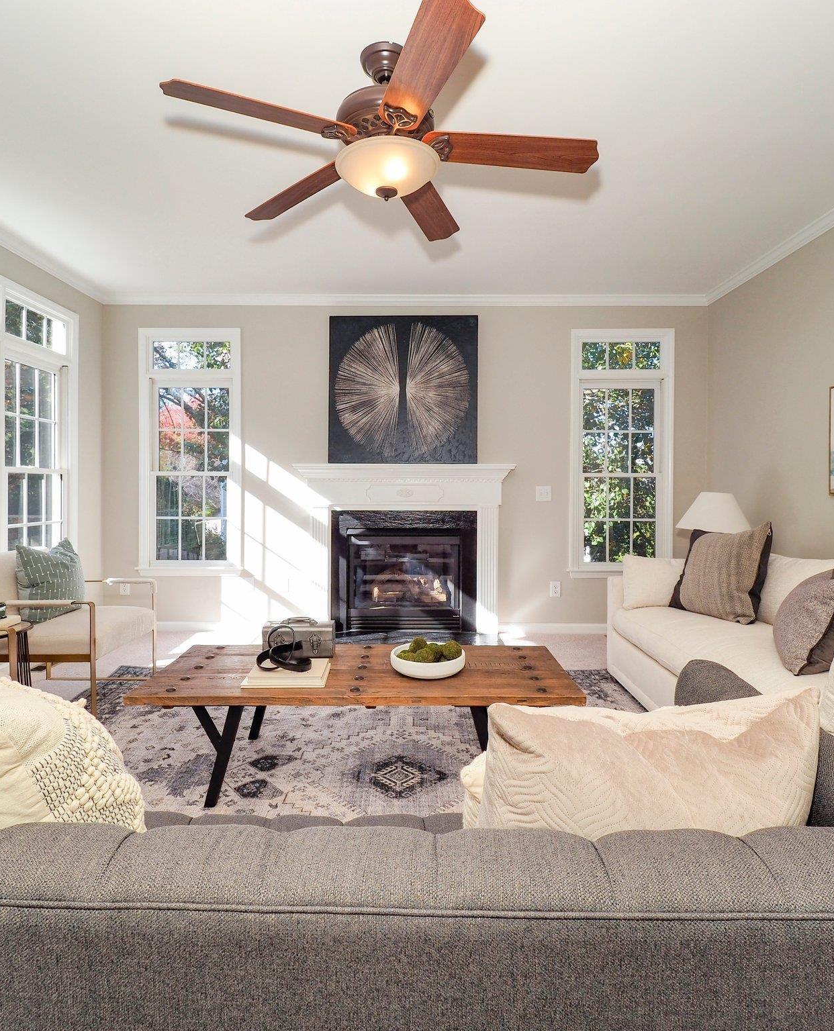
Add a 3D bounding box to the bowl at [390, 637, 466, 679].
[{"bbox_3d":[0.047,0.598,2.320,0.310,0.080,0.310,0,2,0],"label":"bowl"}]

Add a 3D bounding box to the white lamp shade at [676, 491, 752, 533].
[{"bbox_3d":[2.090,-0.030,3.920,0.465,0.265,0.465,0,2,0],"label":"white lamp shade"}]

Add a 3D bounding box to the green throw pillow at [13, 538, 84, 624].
[{"bbox_3d":[-2.100,0.380,3.180,0.150,0.430,0.430,-13,0,10],"label":"green throw pillow"}]

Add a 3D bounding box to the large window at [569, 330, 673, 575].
[{"bbox_3d":[1.600,-0.490,4.370,0.820,1.930,0.120,0,2,0],"label":"large window"}]

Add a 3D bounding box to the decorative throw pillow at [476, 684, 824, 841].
[{"bbox_3d":[0.345,0.474,0.870,0.480,0.460,0.180,0,17,-4],"label":"decorative throw pillow"}]

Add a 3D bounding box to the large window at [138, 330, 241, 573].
[{"bbox_3d":[-1.834,-0.516,4.490,0.830,1.950,0.120,0,2,0],"label":"large window"}]

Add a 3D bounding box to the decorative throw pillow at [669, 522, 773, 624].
[{"bbox_3d":[1.670,0.300,3.100,0.180,0.490,0.470,22,-11,-31],"label":"decorative throw pillow"}]

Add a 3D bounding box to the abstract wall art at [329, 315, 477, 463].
[{"bbox_3d":[-0.104,-0.977,4.300,1.150,1.150,0.050,0,2,0],"label":"abstract wall art"}]

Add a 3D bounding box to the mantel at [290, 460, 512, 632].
[{"bbox_3d":[-0.097,0.268,4.400,1.720,1.340,0.220,0,2,0],"label":"mantel"}]

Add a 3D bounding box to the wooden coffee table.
[{"bbox_3d":[-0.222,0.848,2.330,1.670,0.420,0.630,0,2,0],"label":"wooden coffee table"}]

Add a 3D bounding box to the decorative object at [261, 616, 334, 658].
[{"bbox_3d":[-0.510,0.521,2.415,0.290,0.158,0.120,0,2,0],"label":"decorative object"}]

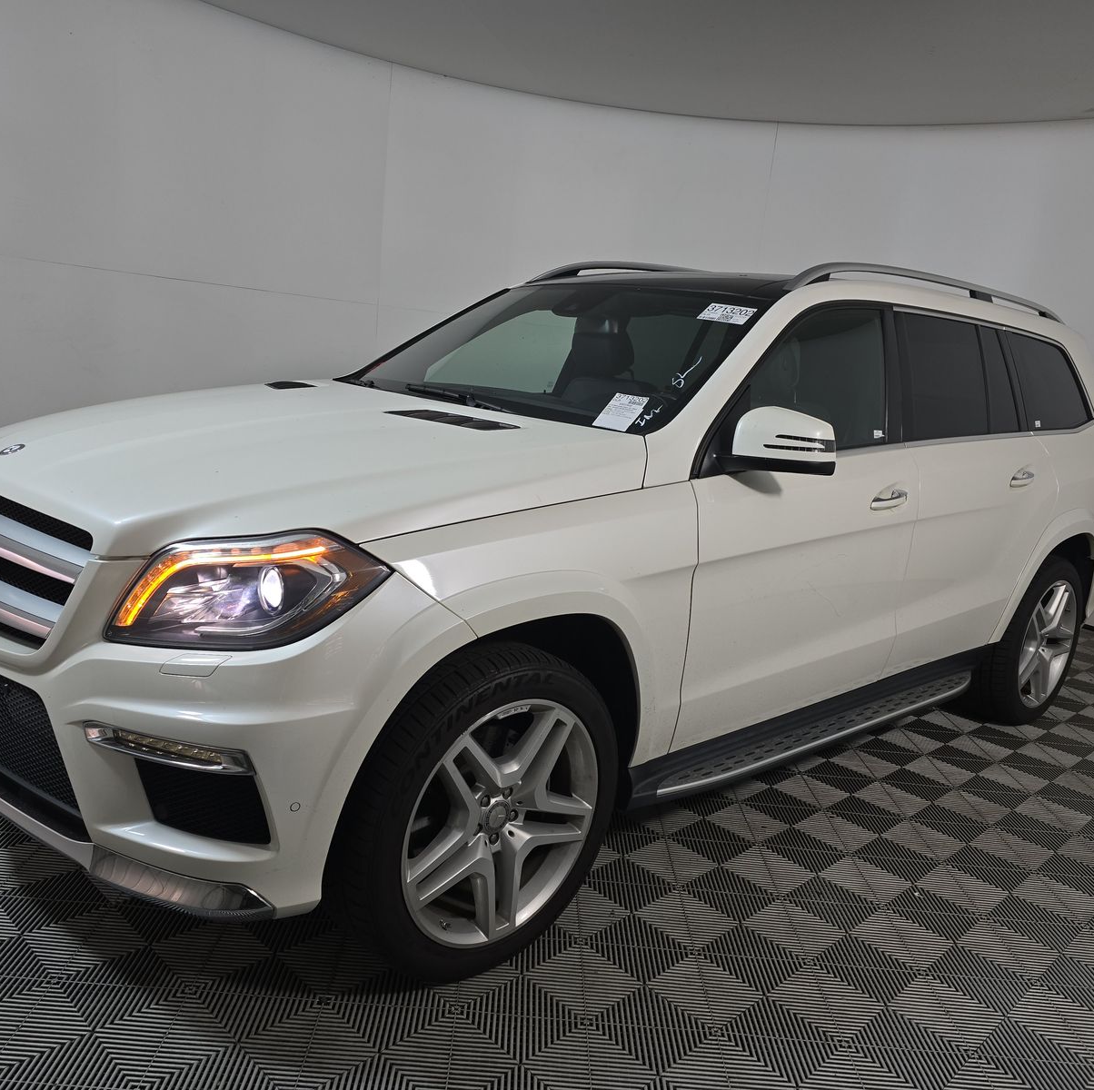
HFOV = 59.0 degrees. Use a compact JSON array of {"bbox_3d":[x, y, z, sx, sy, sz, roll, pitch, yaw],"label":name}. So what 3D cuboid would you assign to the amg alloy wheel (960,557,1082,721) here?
[{"bbox_3d":[2.083,0.399,4.297,0.768,0.765,0.295,-5,16,-43],"label":"amg alloy wheel"}]

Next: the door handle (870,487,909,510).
[{"bbox_3d":[1.063,-0.139,3.006,0.215,0.052,0.058,-5,16,-43],"label":"door handle"}]

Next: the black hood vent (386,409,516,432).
[{"bbox_3d":[-0.239,-0.315,2.449,0.335,0.020,0.120,10,17,27],"label":"black hood vent"}]

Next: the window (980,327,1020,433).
[{"bbox_3d":[1.714,-0.628,3.691,0.290,0.400,0.045,-5,-4,-43],"label":"window"}]

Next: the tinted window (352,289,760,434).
[{"bbox_3d":[-0.049,-0.659,3.127,0.900,0.120,1.520,-39,36,-29],"label":"tinted window"}]

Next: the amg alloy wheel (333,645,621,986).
[{"bbox_3d":[-0.181,0.580,2.224,0.768,0.765,0.295,-5,16,-44],"label":"amg alloy wheel"}]

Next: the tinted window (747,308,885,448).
[{"bbox_3d":[0.810,-0.496,2.857,0.840,0.495,0.060,-5,-4,-43],"label":"tinted window"}]

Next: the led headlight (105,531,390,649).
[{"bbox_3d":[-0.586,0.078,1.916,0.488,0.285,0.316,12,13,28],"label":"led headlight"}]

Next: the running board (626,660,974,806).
[{"bbox_3d":[0.943,0.557,3.160,2.080,0.110,0.180,-5,16,-43],"label":"running board"}]

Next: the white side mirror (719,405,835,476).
[{"bbox_3d":[0.583,-0.275,2.510,0.180,0.180,0.250,-5,16,-43],"label":"white side mirror"}]

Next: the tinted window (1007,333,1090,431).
[{"bbox_3d":[2.126,-0.674,4.089,0.750,0.395,0.060,-5,-4,-43],"label":"tinted window"}]

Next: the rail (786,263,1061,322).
[{"bbox_3d":[1.561,-0.943,3.718,2.240,0.150,0.075,-7,17,-42],"label":"rail"}]

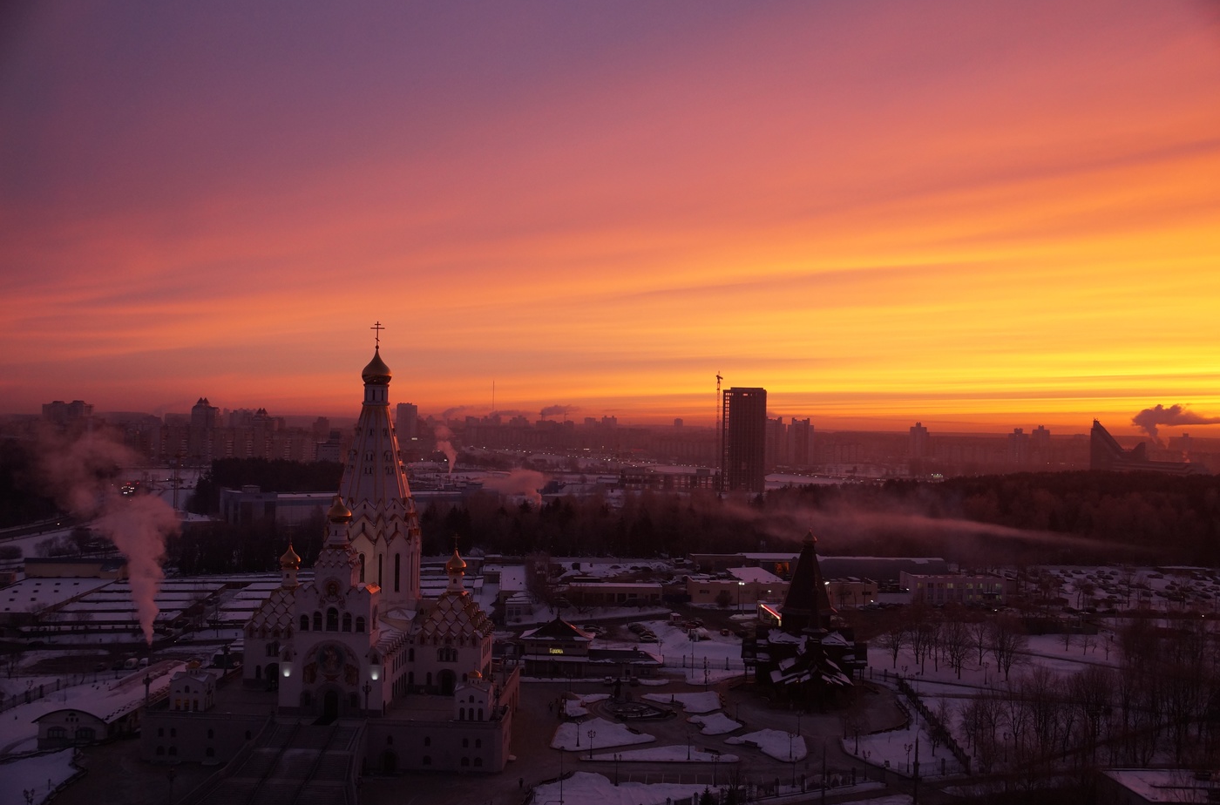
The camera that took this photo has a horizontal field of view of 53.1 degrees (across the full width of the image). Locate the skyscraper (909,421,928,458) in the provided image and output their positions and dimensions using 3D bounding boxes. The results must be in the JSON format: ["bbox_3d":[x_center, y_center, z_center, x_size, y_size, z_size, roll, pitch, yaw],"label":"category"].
[{"bbox_3d":[491.690,61.930,1942.900,26.500,60.500,25.000,1,-1,5],"label":"skyscraper"}]

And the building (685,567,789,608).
[{"bbox_3d":[42.150,61.360,407.000,33.500,7.200,34.000,1,-1,-5],"label":"building"}]

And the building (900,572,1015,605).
[{"bbox_3d":[114.370,61.490,404.290,33.000,9.300,12.500,1,-1,-5],"label":"building"}]

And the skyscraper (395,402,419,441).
[{"bbox_3d":[-359.610,36.530,2163.820,32.000,71.000,27.000,1,-1,-10],"label":"skyscraper"}]

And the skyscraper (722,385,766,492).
[{"bbox_3d":[115.650,32.370,1050.650,33.500,88.500,30.000,1,-1,-2],"label":"skyscraper"}]

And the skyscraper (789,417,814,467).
[{"bbox_3d":[265.930,55.800,1699.490,30.000,66.000,28.000,1,-1,0],"label":"skyscraper"}]

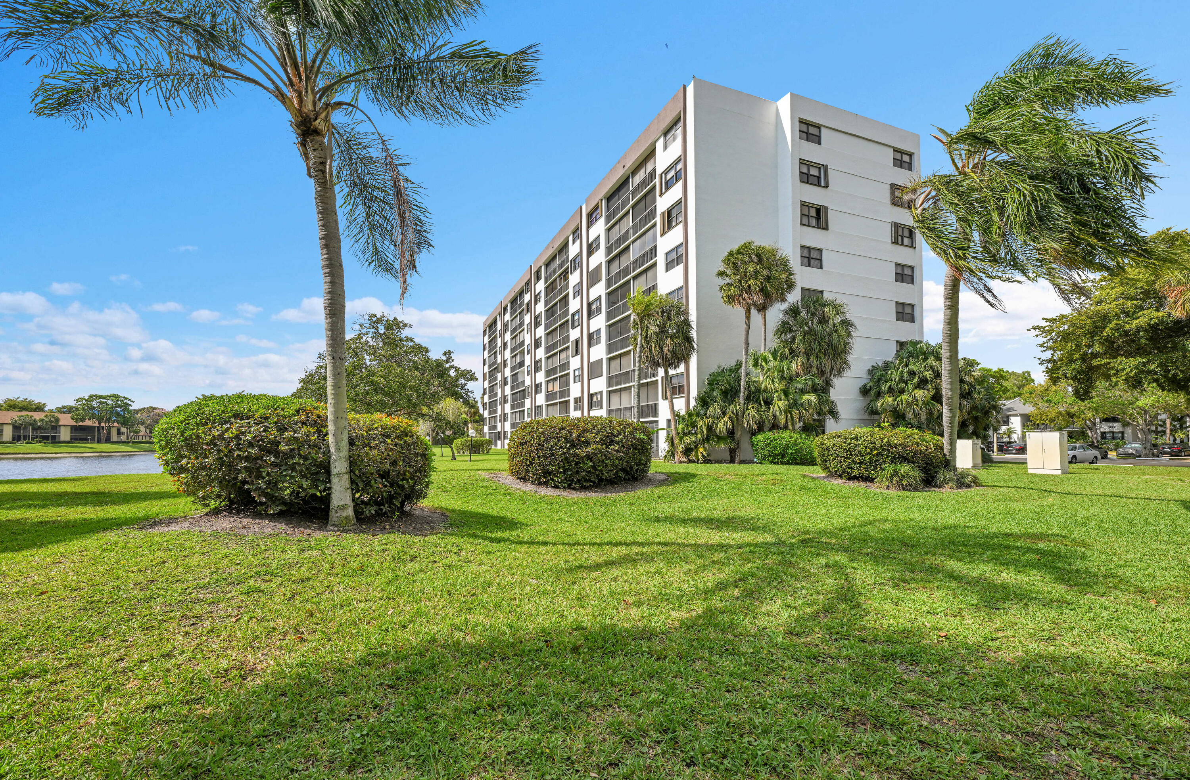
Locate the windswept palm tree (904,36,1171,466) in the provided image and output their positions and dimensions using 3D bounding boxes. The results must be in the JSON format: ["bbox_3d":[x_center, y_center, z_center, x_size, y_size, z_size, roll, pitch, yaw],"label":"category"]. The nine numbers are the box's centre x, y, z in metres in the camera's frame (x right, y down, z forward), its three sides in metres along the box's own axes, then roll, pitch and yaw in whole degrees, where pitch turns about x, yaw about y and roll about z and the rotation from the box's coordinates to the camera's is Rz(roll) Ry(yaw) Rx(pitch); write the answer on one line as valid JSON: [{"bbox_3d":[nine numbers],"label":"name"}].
[{"bbox_3d":[12.200,-3.600,13.500,5.800,12.200,5.200,-4,-6,42],"label":"windswept palm tree"}]

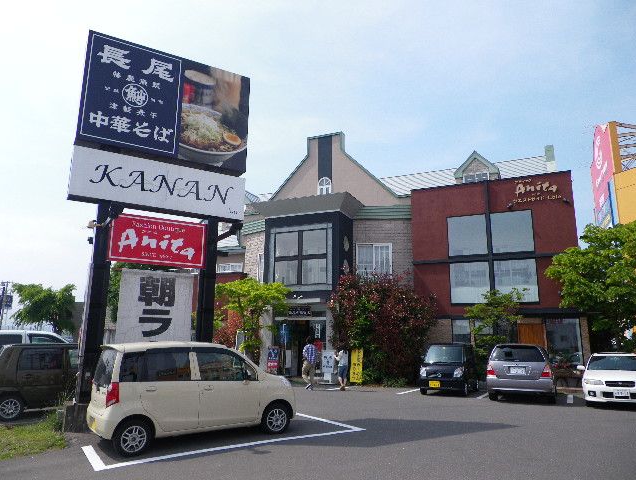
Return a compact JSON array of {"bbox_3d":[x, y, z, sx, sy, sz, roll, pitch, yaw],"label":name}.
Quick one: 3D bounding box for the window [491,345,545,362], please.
[{"bbox_3d":[5.872,3.341,15.200,1.480,0.520,0.120,-5,-38,23],"label":"window"}]

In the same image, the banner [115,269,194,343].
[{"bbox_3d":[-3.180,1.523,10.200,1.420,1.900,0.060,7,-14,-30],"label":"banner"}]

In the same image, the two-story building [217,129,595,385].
[{"bbox_3d":[4.170,1.411,26.900,16.300,11.300,10.500,-5,-13,23],"label":"two-story building"}]

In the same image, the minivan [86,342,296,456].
[{"bbox_3d":[-1.990,2.550,8.830,3.395,1.620,1.475,10,-16,-39],"label":"minivan"}]

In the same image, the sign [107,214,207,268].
[{"bbox_3d":[-3.197,0.042,10.422,1.889,0.926,0.120,8,-14,-30],"label":"sign"}]

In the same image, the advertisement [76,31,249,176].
[{"bbox_3d":[-3.191,-2.819,11.155,3.502,2.359,0.350,8,-14,-30],"label":"advertisement"}]

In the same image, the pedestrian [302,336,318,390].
[{"bbox_3d":[-0.245,4.144,17.400,0.530,1.770,0.480,7,-13,-27],"label":"pedestrian"}]

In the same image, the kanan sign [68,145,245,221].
[{"bbox_3d":[-3.223,-1.053,10.770,3.515,1.033,0.350,8,-14,-30],"label":"kanan sign"}]

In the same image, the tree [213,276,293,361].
[{"bbox_3d":[-2.523,3.456,19.502,2.600,3.900,2.600,0,-12,0],"label":"tree"}]

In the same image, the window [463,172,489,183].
[{"bbox_3d":[7.276,-2.792,23.858,1.150,0.640,0.120,-5,-13,23],"label":"window"}]

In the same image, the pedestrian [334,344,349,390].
[{"bbox_3d":[0.790,4.279,17.400,0.420,1.580,0.450,-11,-17,44],"label":"pedestrian"}]

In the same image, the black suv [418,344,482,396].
[{"bbox_3d":[4.682,4.521,18.293,1.475,1.735,3.395,-5,-13,25],"label":"black suv"}]

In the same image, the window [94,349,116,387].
[{"bbox_3d":[-3.206,1.940,7.830,0.120,0.520,1.080,9,-15,-37],"label":"window"}]

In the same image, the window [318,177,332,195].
[{"bbox_3d":[0.371,-2.610,25.725,0.730,1.060,0.120,-5,-13,23],"label":"window"}]

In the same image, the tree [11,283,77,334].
[{"bbox_3d":[-11.379,3.758,21.500,2.800,4.100,2.800,7,-13,-27],"label":"tree"}]

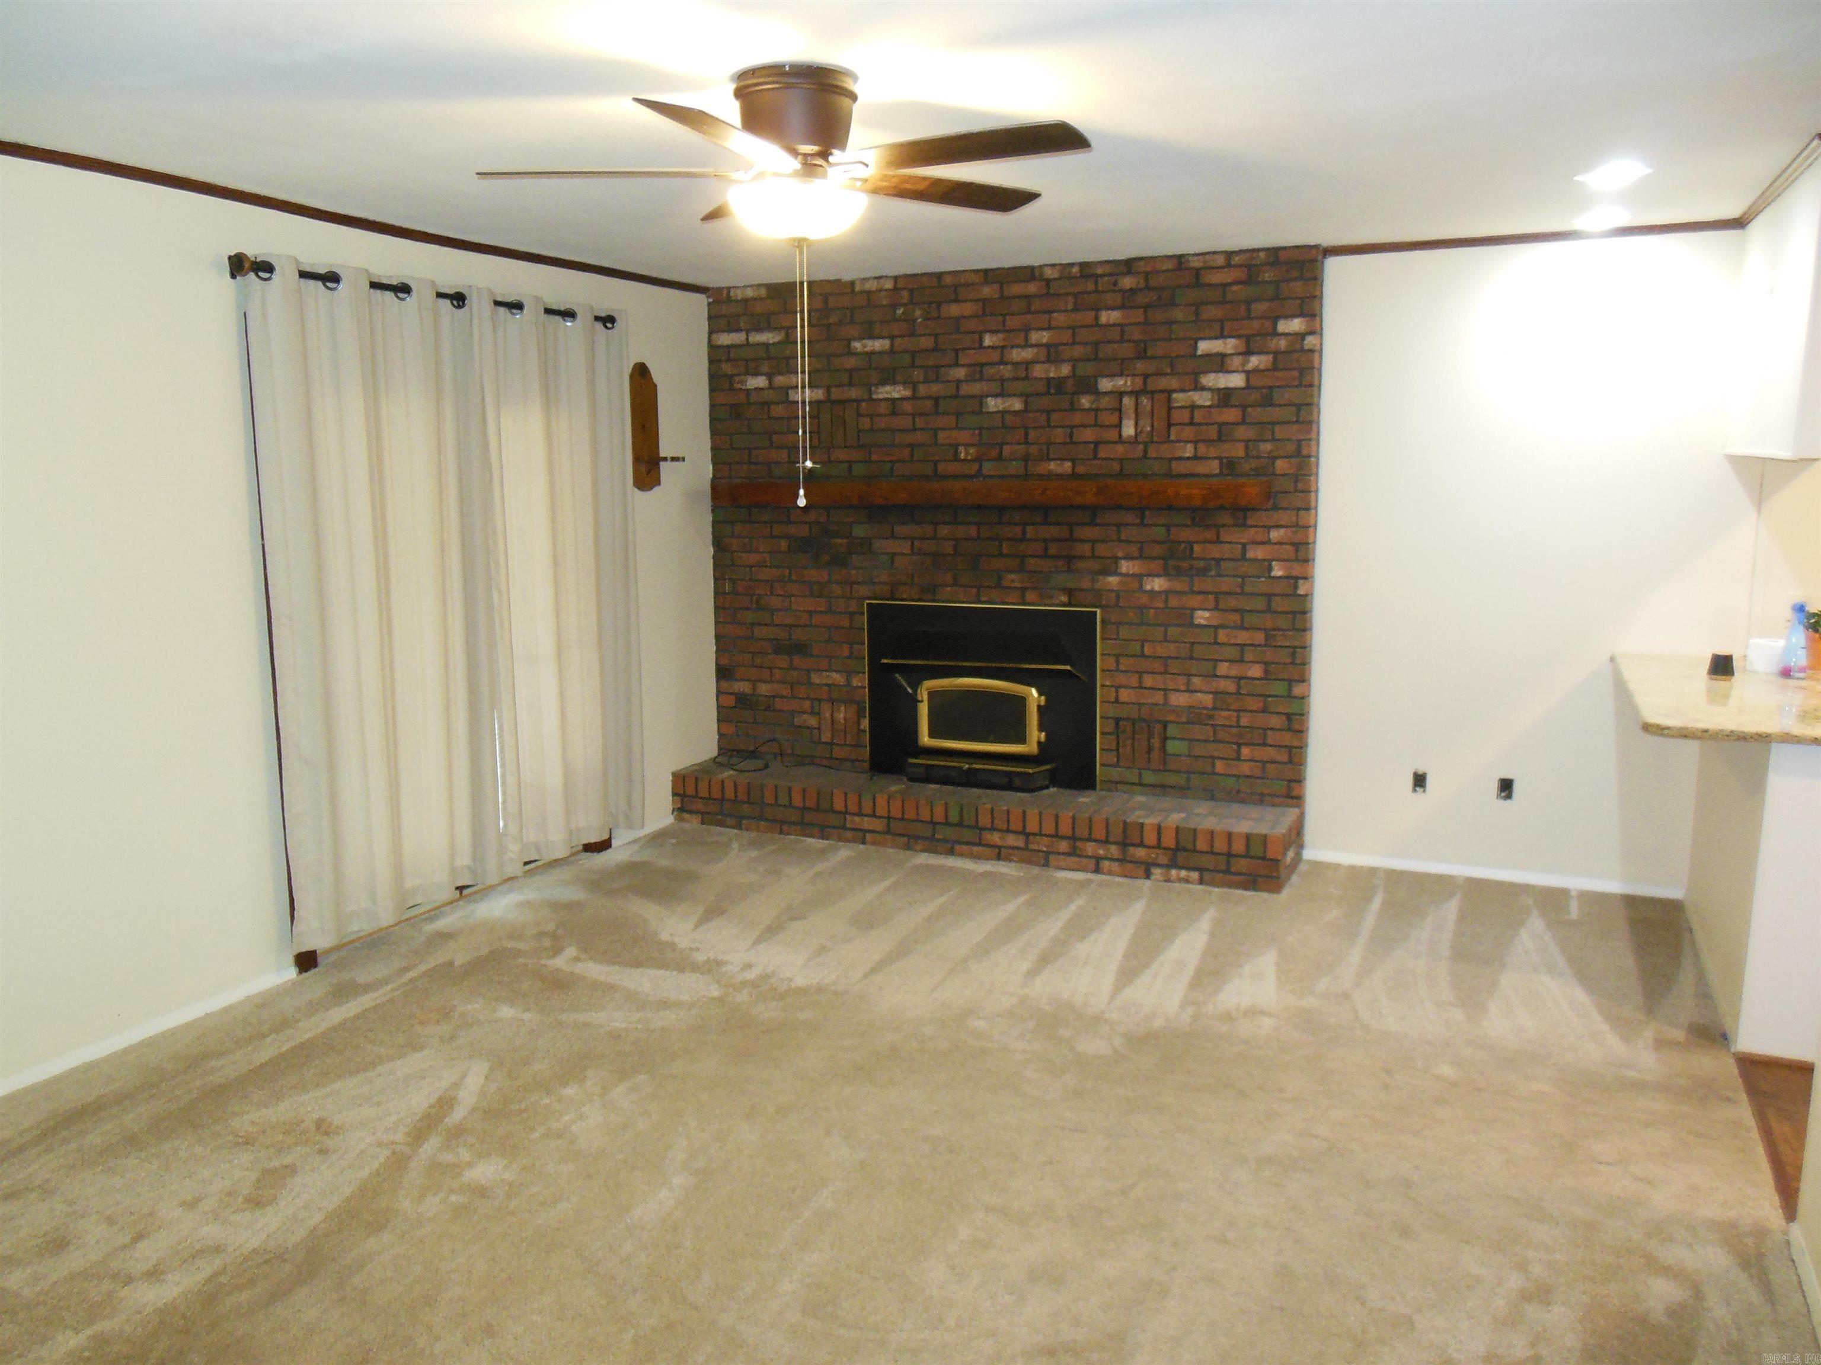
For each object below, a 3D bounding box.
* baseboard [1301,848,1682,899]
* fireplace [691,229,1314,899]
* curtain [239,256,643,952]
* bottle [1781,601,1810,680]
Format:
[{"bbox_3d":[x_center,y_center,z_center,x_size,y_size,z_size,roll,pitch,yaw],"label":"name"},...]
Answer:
[{"bbox_3d":[2.241,0.752,5.156,1.360,0.048,0.018,4,10,25],"label":"baseboard"},{"bbox_3d":[0.249,-0.511,5.580,2.759,2.440,0.474,4,10,25],"label":"fireplace"},{"bbox_3d":[-1.563,-0.327,4.787,0.110,2.145,1.750,4,10,25],"label":"curtain"},{"bbox_3d":[2.903,-0.141,4.314,0.080,0.245,0.080,4,10,25],"label":"bottle"}]

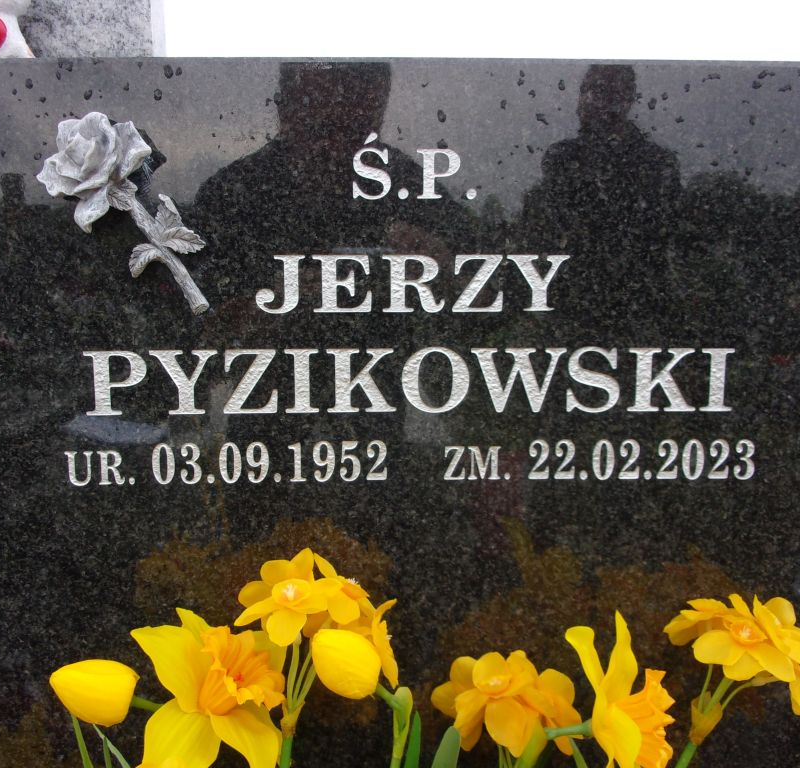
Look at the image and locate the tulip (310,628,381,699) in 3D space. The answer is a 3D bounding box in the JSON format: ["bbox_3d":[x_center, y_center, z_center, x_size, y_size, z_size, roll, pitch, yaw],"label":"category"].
[{"bbox_3d":[-0.033,0.169,0.501,0.053,0.041,0.041,41,0,-40],"label":"tulip"}]

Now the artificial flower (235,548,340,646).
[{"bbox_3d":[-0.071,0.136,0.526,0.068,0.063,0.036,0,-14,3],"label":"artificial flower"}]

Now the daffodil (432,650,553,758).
[{"bbox_3d":[0.063,0.212,0.549,0.077,0.070,0.052,0,-22,0],"label":"daffodil"}]

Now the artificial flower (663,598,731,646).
[{"bbox_3d":[0.196,0.157,0.543,0.042,0.037,0.045,29,2,-13],"label":"artificial flower"}]

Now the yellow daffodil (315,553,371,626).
[{"bbox_3d":[-0.037,0.132,0.532,0.045,0.050,0.034,-8,-19,-44],"label":"yellow daffodil"}]

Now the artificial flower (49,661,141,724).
[{"bbox_3d":[-0.182,0.183,0.492,0.055,0.039,0.039,7,0,-12],"label":"artificial flower"}]

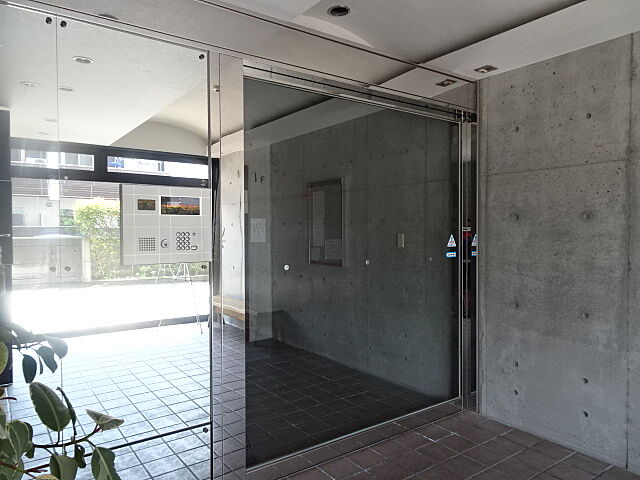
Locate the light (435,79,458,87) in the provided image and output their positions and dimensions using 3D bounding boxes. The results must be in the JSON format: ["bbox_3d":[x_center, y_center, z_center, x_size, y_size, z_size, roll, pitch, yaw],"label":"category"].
[{"bbox_3d":[0.926,-1.145,3.241,0.117,0.030,0.120,-1,2,-36],"label":"light"}]

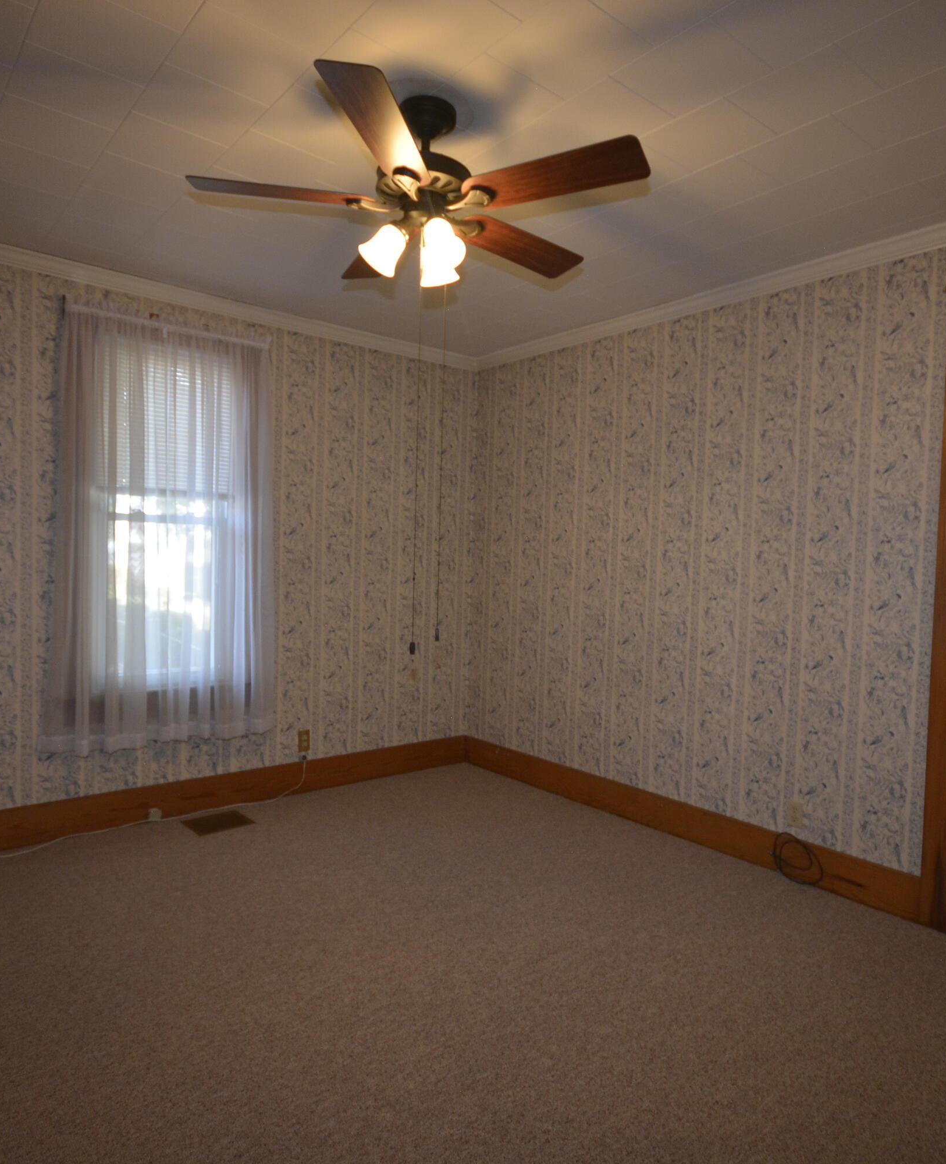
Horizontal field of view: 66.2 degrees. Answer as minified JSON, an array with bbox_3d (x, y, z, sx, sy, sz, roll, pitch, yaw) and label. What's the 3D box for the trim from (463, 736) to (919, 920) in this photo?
[{"bbox_3d":[0.861,1.196,3.914,0.022,0.183,2.787,1,2,-40],"label":"trim"}]

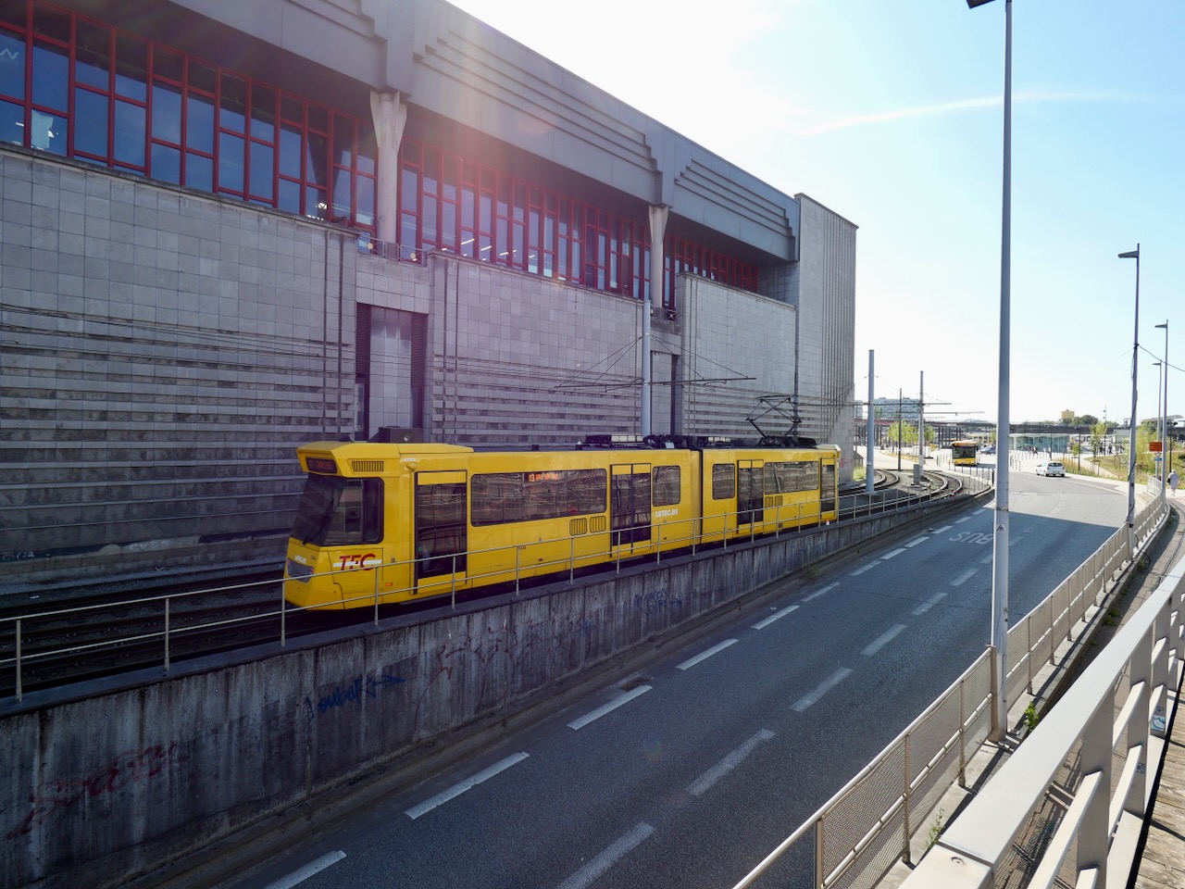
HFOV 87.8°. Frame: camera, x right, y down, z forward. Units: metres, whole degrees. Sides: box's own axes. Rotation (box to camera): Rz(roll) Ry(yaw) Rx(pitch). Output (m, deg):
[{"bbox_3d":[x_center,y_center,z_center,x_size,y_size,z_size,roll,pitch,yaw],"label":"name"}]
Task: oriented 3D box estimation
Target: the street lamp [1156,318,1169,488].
[{"bbox_3d":[25.099,-1.279,27.203,0.300,8.500,0.500,1,0,-44],"label":"street lamp"}]

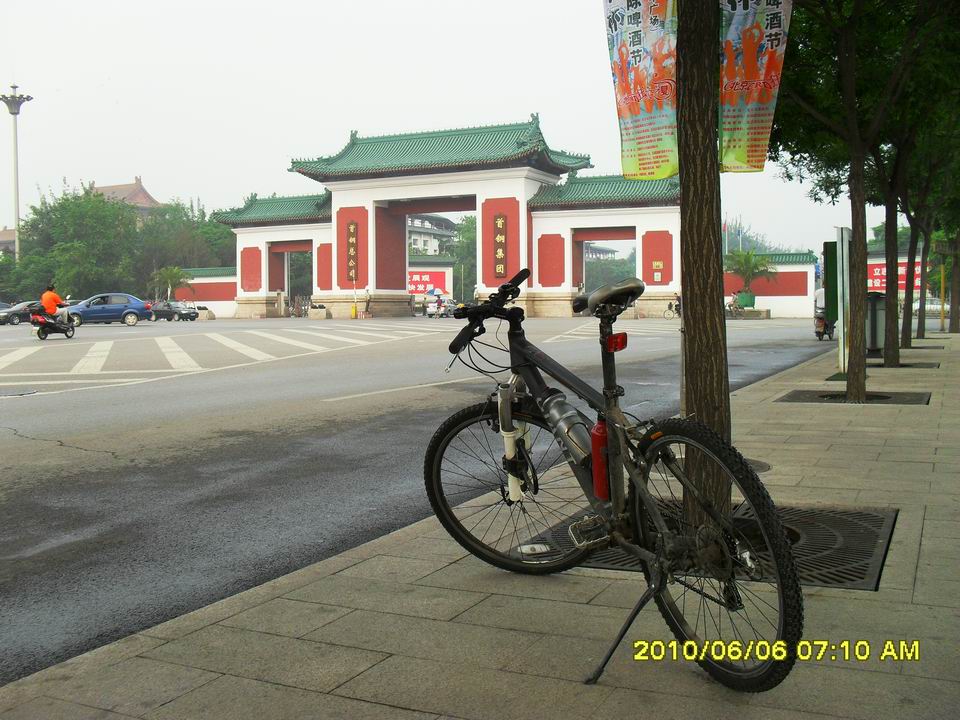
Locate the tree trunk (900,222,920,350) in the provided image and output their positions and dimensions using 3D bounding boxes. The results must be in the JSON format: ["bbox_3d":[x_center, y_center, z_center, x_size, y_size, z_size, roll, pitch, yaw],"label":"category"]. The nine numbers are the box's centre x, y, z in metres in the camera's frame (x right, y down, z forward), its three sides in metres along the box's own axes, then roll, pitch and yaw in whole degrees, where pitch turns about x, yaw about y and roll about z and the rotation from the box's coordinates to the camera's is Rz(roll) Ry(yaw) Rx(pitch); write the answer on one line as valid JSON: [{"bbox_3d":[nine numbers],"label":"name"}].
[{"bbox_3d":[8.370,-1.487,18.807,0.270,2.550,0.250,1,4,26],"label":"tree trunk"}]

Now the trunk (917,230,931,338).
[{"bbox_3d":[10.933,-1.847,23.900,0.280,2.650,0.260,1,3,26],"label":"trunk"}]

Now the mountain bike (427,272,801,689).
[{"bbox_3d":[0.305,0.258,2.705,0.610,1.030,1.580,-2,4,-24],"label":"mountain bike"}]

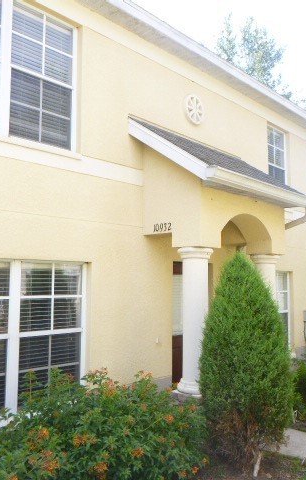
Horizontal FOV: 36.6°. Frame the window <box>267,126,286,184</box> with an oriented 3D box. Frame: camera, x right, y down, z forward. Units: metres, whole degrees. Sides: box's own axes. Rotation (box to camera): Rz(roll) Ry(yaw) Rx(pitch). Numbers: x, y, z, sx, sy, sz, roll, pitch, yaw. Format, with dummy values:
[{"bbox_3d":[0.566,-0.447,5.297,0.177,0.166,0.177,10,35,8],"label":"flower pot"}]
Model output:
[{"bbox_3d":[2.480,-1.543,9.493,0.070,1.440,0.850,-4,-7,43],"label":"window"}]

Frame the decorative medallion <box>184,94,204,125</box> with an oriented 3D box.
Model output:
[{"bbox_3d":[0.658,-2.070,7.342,0.060,0.500,0.510,-4,-7,43],"label":"decorative medallion"}]

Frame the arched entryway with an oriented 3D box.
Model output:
[{"bbox_3d":[1.153,0.857,6.566,0.480,2.450,2.173,-4,-7,43],"label":"arched entryway"}]

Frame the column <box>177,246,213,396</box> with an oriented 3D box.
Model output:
[{"bbox_3d":[0.535,1.008,5.866,0.450,1.840,0.450,0,-5,0],"label":"column"}]

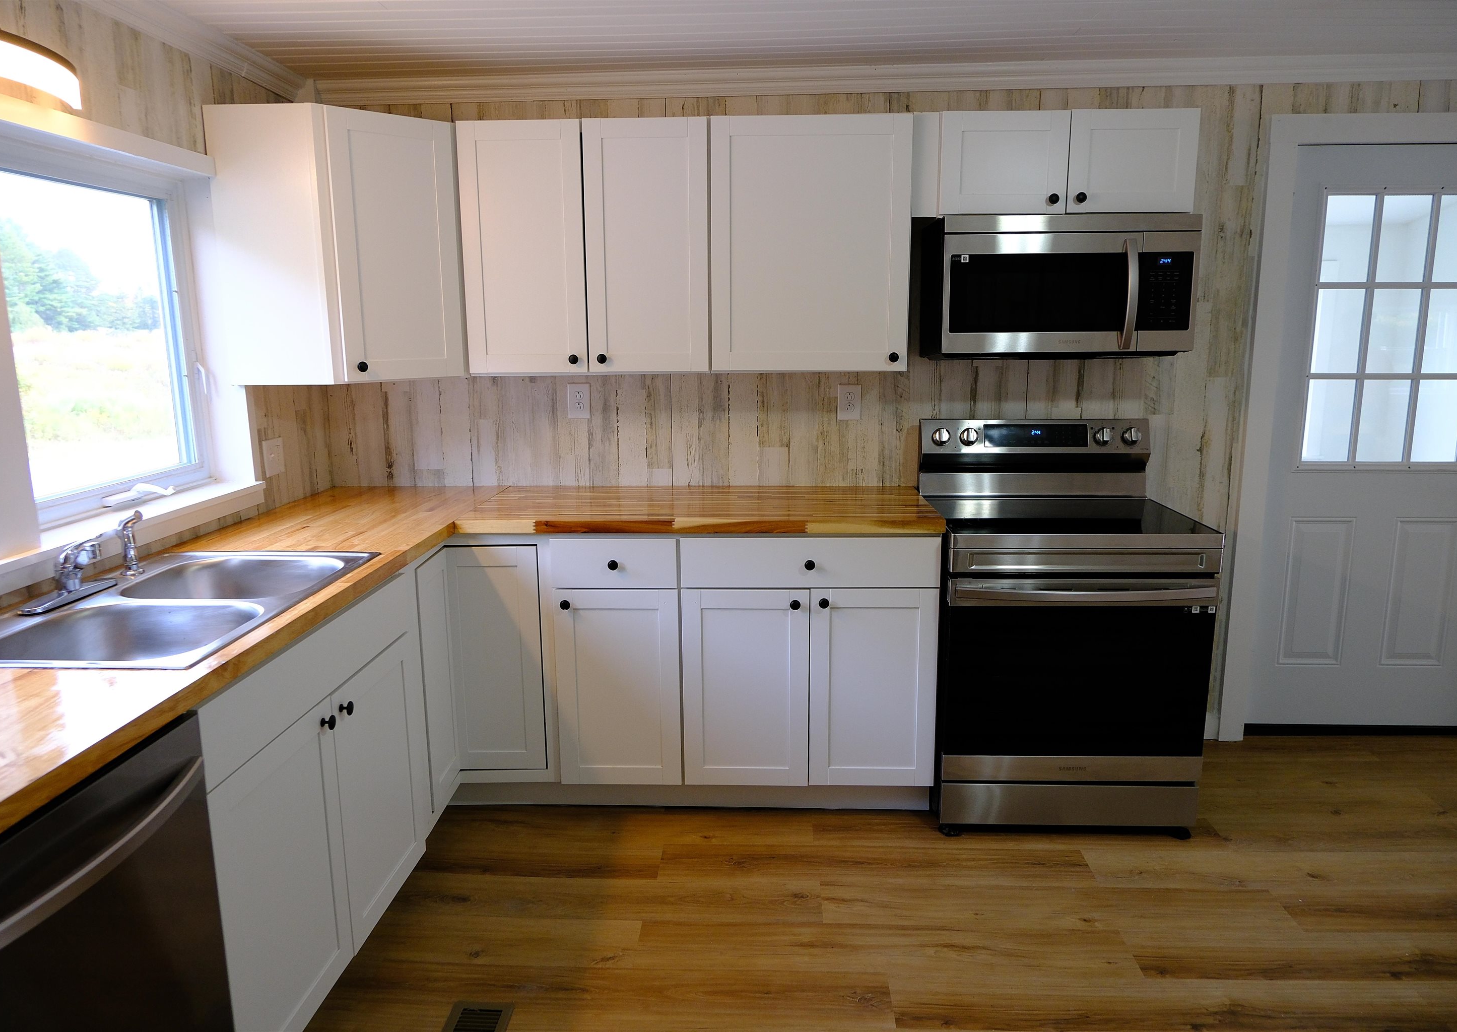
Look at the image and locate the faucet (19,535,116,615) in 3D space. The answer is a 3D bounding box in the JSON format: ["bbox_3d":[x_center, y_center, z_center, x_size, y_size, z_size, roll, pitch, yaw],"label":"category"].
[{"bbox_3d":[-1.372,0.105,2.100,0.130,0.130,0.250,0,11,2],"label":"faucet"}]

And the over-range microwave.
[{"bbox_3d":[1.031,-0.719,3.126,0.757,0.425,0.400,0,11,2],"label":"over-range microwave"}]

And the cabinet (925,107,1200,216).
[{"bbox_3d":[1.015,-1.078,3.097,0.760,0.305,0.325,0,11,2],"label":"cabinet"}]

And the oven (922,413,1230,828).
[{"bbox_3d":[1.028,0.314,3.160,0.757,1.192,0.700,0,11,2],"label":"oven"}]

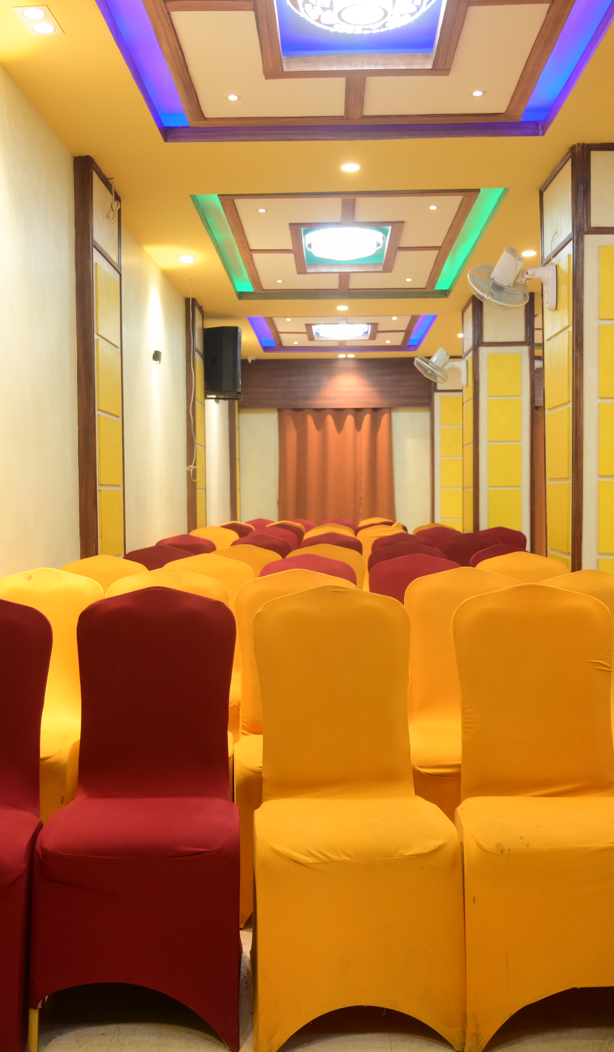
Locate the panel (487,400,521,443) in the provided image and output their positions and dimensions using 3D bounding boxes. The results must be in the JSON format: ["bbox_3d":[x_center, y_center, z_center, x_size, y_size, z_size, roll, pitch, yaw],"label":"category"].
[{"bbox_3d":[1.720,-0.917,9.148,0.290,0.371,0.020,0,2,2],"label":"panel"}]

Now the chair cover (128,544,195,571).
[{"bbox_3d":[-0.729,0.569,5.003,0.450,0.930,0.580,0,2,1],"label":"chair cover"}]

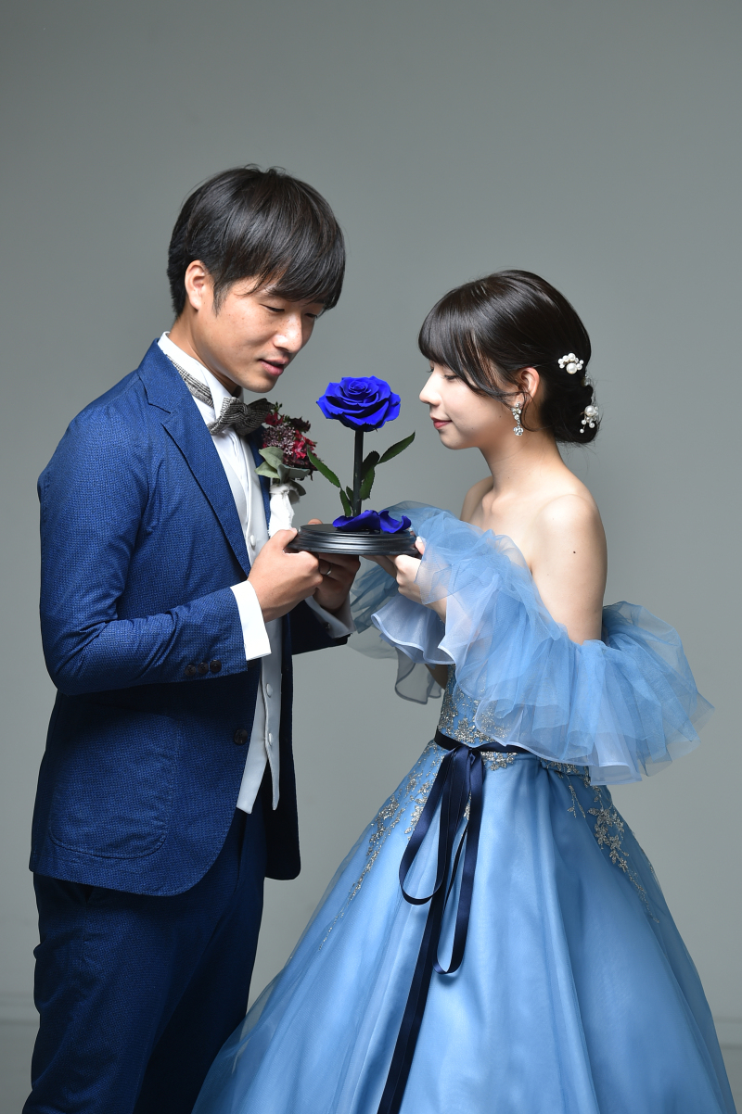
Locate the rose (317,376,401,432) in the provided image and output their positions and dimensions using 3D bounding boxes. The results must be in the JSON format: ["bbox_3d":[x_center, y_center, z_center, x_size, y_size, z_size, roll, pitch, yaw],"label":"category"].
[{"bbox_3d":[-0.014,-0.183,3.900,0.100,0.063,0.096,2,10,0],"label":"rose"}]

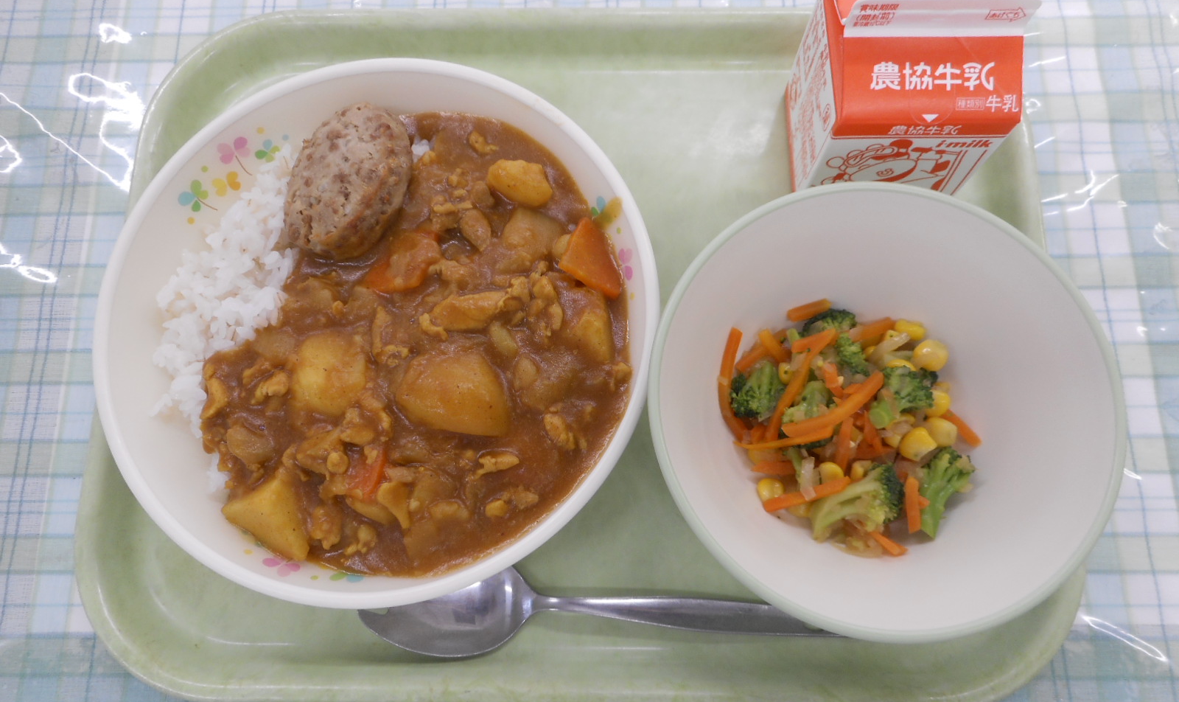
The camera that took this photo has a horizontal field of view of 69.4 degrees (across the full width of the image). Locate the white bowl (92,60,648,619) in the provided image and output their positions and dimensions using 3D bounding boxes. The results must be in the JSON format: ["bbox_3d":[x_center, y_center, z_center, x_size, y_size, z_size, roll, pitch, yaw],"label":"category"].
[{"bbox_3d":[-0.068,-0.006,0.300,0.183,0.058,0.183,-1,75,2],"label":"white bowl"}]

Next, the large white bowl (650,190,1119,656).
[{"bbox_3d":[0.090,0.021,0.285,0.141,0.060,0.141,-1,75,2],"label":"large white bowl"}]

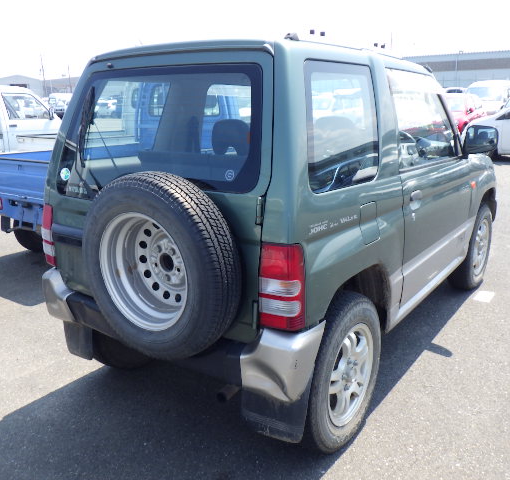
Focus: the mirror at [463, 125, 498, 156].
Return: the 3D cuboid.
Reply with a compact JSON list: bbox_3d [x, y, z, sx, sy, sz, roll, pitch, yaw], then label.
[{"bbox_3d":[1.296,-0.570,2.949,0.180,0.165,0.100,10,19,34],"label":"mirror"}]

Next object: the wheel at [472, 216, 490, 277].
[{"bbox_3d":[1.600,0.043,3.836,0.150,0.420,0.420,10,19,34],"label":"wheel"}]

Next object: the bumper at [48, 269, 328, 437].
[{"bbox_3d":[-0.396,0.403,2.054,1.370,0.430,0.270,10,19,34],"label":"bumper"}]

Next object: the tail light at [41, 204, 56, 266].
[{"bbox_3d":[-0.898,-0.032,2.277,0.145,0.285,0.090,10,19,34],"label":"tail light"}]

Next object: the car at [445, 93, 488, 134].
[{"bbox_3d":[5.765,-3.627,15.500,1.620,1.500,3.650,10,19,34],"label":"car"}]

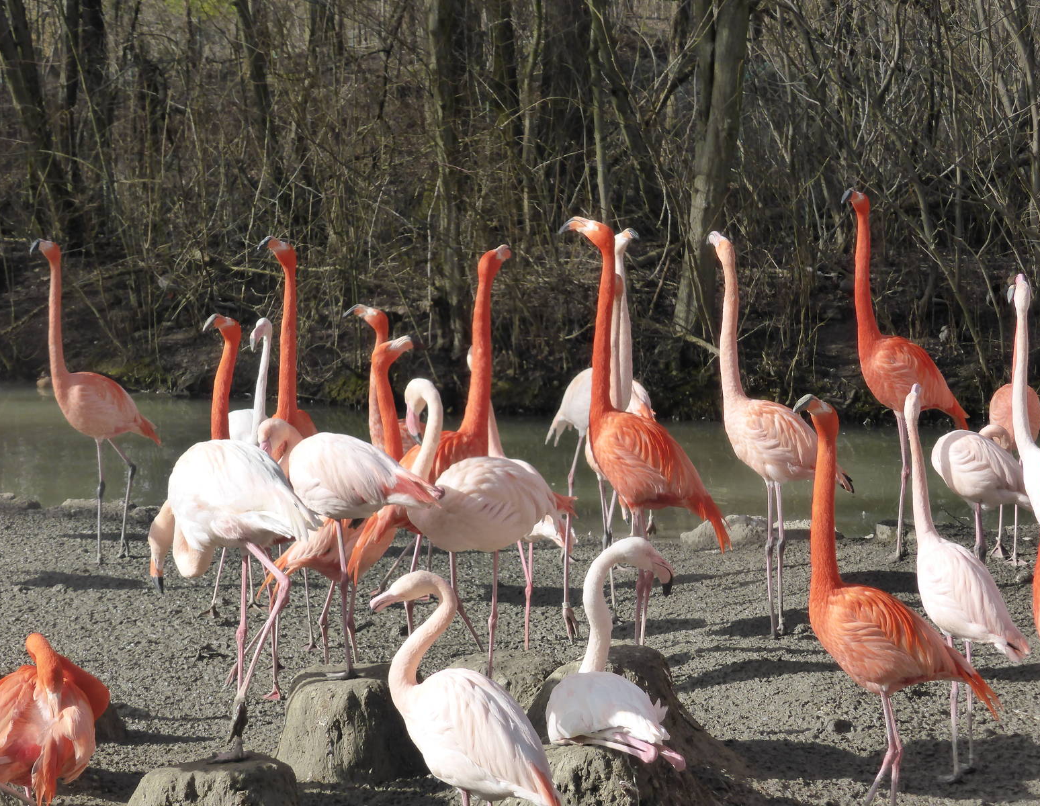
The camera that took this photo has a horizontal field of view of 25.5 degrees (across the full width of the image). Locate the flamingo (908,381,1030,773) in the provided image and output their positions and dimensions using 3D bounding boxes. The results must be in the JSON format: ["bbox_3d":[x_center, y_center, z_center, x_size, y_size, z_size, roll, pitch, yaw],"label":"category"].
[{"bbox_3d":[1.357,0.551,7.000,0.440,1.230,0.250,8,13,37],"label":"flamingo"}]

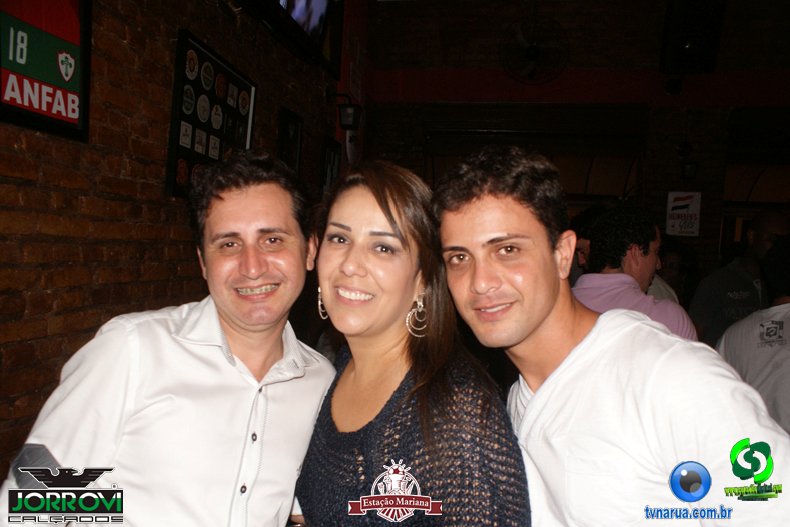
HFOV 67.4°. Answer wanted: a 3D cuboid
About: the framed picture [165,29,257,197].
[{"bbox_3d":[-0.712,-0.526,2.373,0.029,0.567,0.660,5,2,7],"label":"framed picture"}]

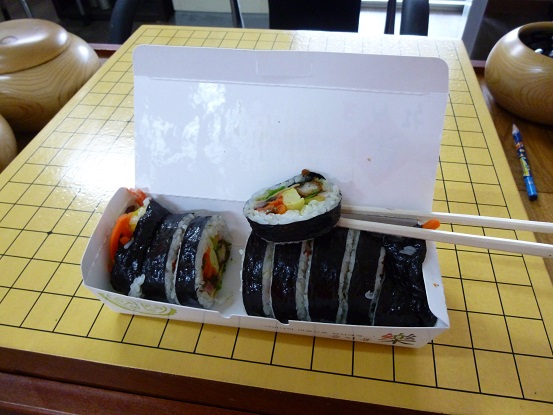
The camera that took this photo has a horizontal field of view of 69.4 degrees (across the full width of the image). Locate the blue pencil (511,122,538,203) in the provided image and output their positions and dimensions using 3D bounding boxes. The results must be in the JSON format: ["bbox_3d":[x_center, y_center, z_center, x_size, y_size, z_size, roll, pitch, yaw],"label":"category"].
[{"bbox_3d":[0.253,-0.051,0.409,0.007,0.007,0.123,9,47,11],"label":"blue pencil"}]

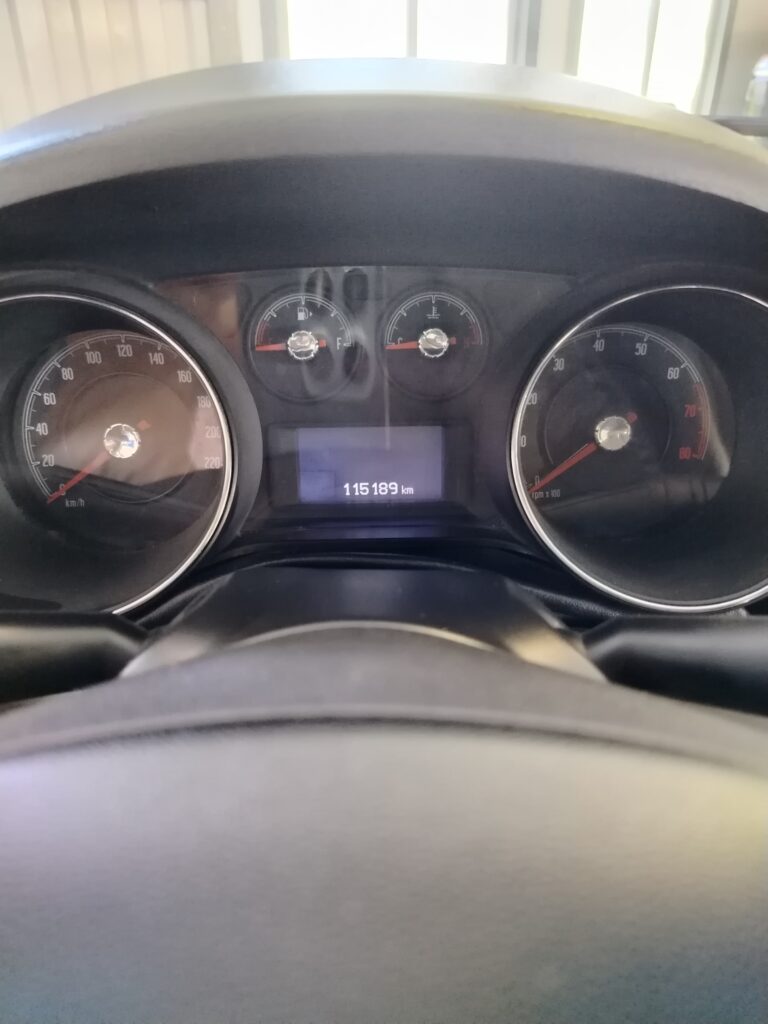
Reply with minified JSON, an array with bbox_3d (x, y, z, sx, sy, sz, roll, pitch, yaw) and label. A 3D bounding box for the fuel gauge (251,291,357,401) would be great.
[{"bbox_3d":[-0.034,-0.070,0.298,0.044,0.045,0.013,0,12,0],"label":"fuel gauge"}]

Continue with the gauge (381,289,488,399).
[{"bbox_3d":[0.021,-0.070,0.298,0.044,0.044,0.013,0,12,0],"label":"gauge"}]

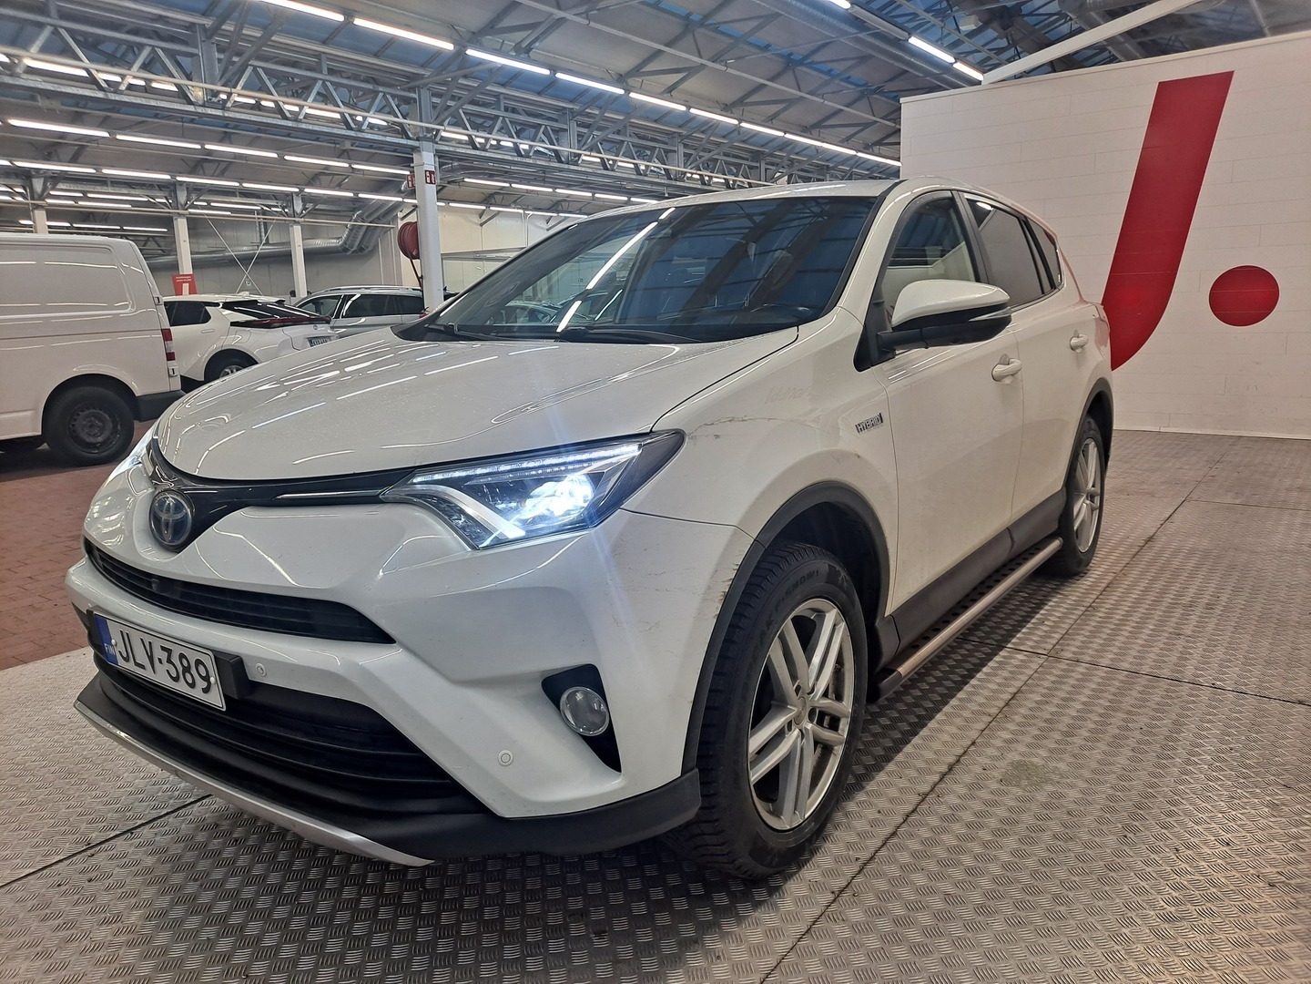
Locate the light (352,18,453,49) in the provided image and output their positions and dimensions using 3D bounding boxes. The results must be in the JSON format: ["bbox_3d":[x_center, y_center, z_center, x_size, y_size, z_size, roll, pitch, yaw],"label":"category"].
[{"bbox_3d":[-3.022,-5.492,11.354,0.110,0.060,1.480,7,13,37],"label":"light"}]

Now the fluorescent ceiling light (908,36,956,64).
[{"bbox_3d":[3.598,-5.745,12.306,0.110,0.060,1.480,7,13,37],"label":"fluorescent ceiling light"}]

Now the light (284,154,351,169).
[{"bbox_3d":[-6.901,-6.738,19.329,0.110,0.060,1.480,7,13,37],"label":"light"}]

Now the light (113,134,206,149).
[{"bbox_3d":[-9.057,-6.392,17.319,0.090,0.070,1.500,6,13,37],"label":"light"}]

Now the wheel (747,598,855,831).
[{"bbox_3d":[0.252,0.465,2.075,0.195,0.492,0.492,6,13,36],"label":"wheel"}]

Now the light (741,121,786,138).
[{"bbox_3d":[2.036,-6.812,17.830,0.090,0.070,1.500,6,13,37],"label":"light"}]

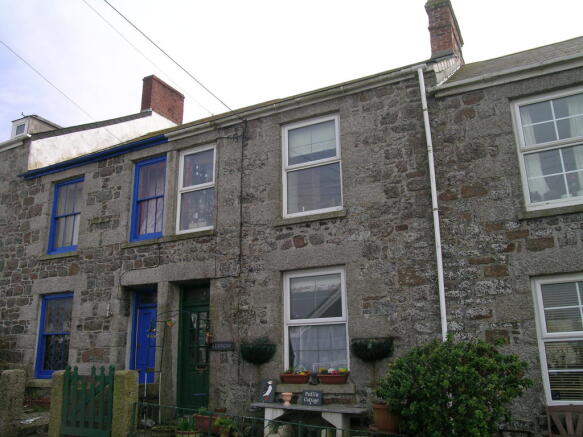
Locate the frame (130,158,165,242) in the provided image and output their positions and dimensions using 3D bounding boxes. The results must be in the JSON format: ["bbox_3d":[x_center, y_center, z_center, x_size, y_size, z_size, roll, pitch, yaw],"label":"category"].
[{"bbox_3d":[-2.854,-0.398,10.641,0.960,1.688,0.105,-9,-17,27],"label":"frame"}]

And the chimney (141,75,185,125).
[{"bbox_3d":[-4.207,-3.820,17.227,0.410,1.150,1.580,-9,-17,25],"label":"chimney"}]

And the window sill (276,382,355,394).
[{"bbox_3d":[0.386,2.582,7.942,1.305,0.135,0.202,-9,-17,27],"label":"window sill"}]

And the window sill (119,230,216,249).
[{"bbox_3d":[-2.284,0.406,9.707,2.180,0.110,0.190,-9,-17,25],"label":"window sill"}]

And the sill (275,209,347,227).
[{"bbox_3d":[0.316,0.017,8.449,1.250,0.110,0.190,-9,-17,25],"label":"sill"}]

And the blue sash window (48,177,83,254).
[{"bbox_3d":[-4.994,-0.060,11.742,1.065,1.680,0.105,-9,-17,27],"label":"blue sash window"}]

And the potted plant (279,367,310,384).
[{"bbox_3d":[0.083,2.432,8.101,0.488,0.247,0.180,-9,-17,27],"label":"potted plant"}]

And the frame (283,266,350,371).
[{"bbox_3d":[0.414,1.607,8.093,1.090,1.670,0.090,-9,-17,25],"label":"frame"}]

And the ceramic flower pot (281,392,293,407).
[{"bbox_3d":[-0.078,2.660,7.686,0.172,0.180,0.173,-1,-15,0],"label":"ceramic flower pot"}]

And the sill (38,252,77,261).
[{"bbox_3d":[-4.988,0.817,11.381,1.252,0.112,0.188,-9,-17,27],"label":"sill"}]

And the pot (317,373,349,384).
[{"bbox_3d":[0.652,2.397,7.794,0.488,0.135,0.180,-9,-17,27],"label":"pot"}]

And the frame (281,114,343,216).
[{"bbox_3d":[0.360,-0.860,8.774,1.090,1.690,0.090,-9,-17,25],"label":"frame"}]

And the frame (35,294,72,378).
[{"bbox_3d":[-4.733,2.370,10.574,1.000,1.670,0.090,-9,-17,25],"label":"frame"}]

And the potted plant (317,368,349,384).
[{"bbox_3d":[0.651,2.354,7.806,0.488,0.225,0.180,-9,-17,27],"label":"potted plant"}]

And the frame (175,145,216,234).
[{"bbox_3d":[-1.804,-0.569,10.103,0.900,1.688,0.105,-9,-17,27],"label":"frame"}]

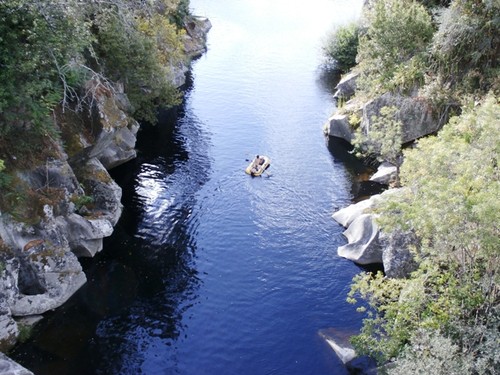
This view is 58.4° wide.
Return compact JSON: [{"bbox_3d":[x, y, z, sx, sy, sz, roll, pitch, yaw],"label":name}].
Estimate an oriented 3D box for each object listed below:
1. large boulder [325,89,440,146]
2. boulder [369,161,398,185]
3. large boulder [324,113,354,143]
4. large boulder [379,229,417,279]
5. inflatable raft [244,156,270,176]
[{"bbox_3d":[9.925,-5.438,34.576,8.400,3.200,4.200,0,36,0],"label":"large boulder"},{"bbox_3d":[9.000,-1.025,30.502,1.750,1.150,1.400,0,36,0],"label":"boulder"},{"bbox_3d":[6.852,-4.623,34.475,2.100,1.750,1.800,0,36,0],"label":"large boulder"},{"bbox_3d":[7.670,3.416,23.126,1.800,2.200,1.500,6,36,8],"label":"large boulder"},{"bbox_3d":[0.600,-1.522,32.000,1.080,0.420,2.120,14,38,18],"label":"inflatable raft"}]

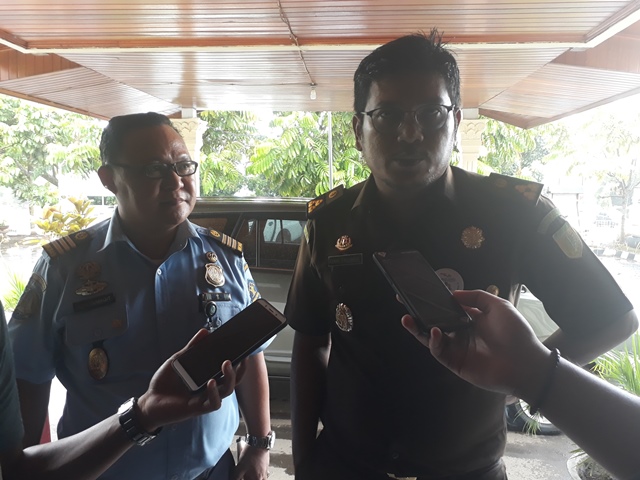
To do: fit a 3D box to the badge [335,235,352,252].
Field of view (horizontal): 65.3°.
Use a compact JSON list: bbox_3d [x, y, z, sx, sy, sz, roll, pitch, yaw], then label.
[{"bbox_3d":[0.040,0.006,0.840,0.032,0.025,0.008,-3,-13,30],"label":"badge"}]

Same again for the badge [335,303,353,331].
[{"bbox_3d":[0.040,0.131,0.840,0.036,0.049,0.008,-11,-11,36],"label":"badge"}]

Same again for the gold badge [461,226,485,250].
[{"bbox_3d":[0.241,-0.002,0.790,0.037,0.037,0.008,0,-12,17],"label":"gold badge"}]

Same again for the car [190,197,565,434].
[{"bbox_3d":[0.452,0.483,4.718,4.400,1.770,1.780,1,6,7],"label":"car"}]

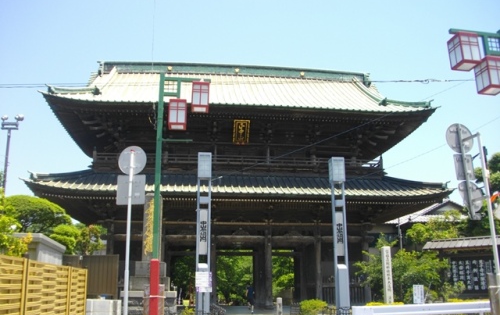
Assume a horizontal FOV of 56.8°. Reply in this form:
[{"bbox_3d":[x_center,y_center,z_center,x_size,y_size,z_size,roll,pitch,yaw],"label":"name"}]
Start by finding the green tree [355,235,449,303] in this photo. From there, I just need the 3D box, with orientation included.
[{"bbox_3d":[6.689,5.022,20.394,3.800,3.308,3.200,2,-15,-6],"label":"green tree"}]

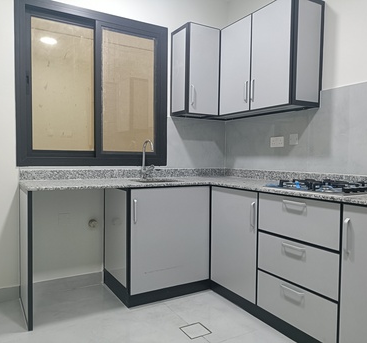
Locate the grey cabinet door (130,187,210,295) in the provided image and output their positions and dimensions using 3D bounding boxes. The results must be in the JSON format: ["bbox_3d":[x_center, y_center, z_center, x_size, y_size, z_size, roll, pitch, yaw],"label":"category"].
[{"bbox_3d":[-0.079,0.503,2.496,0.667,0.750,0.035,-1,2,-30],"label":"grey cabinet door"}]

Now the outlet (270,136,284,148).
[{"bbox_3d":[0.796,-0.249,2.817,0.015,0.087,0.146,-1,3,-30],"label":"outlet"}]

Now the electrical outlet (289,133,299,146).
[{"bbox_3d":[0.889,-0.256,2.661,0.015,0.087,0.085,-1,3,-30],"label":"electrical outlet"}]

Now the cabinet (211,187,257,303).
[{"bbox_3d":[0.604,0.519,2.600,0.560,0.774,0.540,-1,3,-30],"label":"cabinet"}]

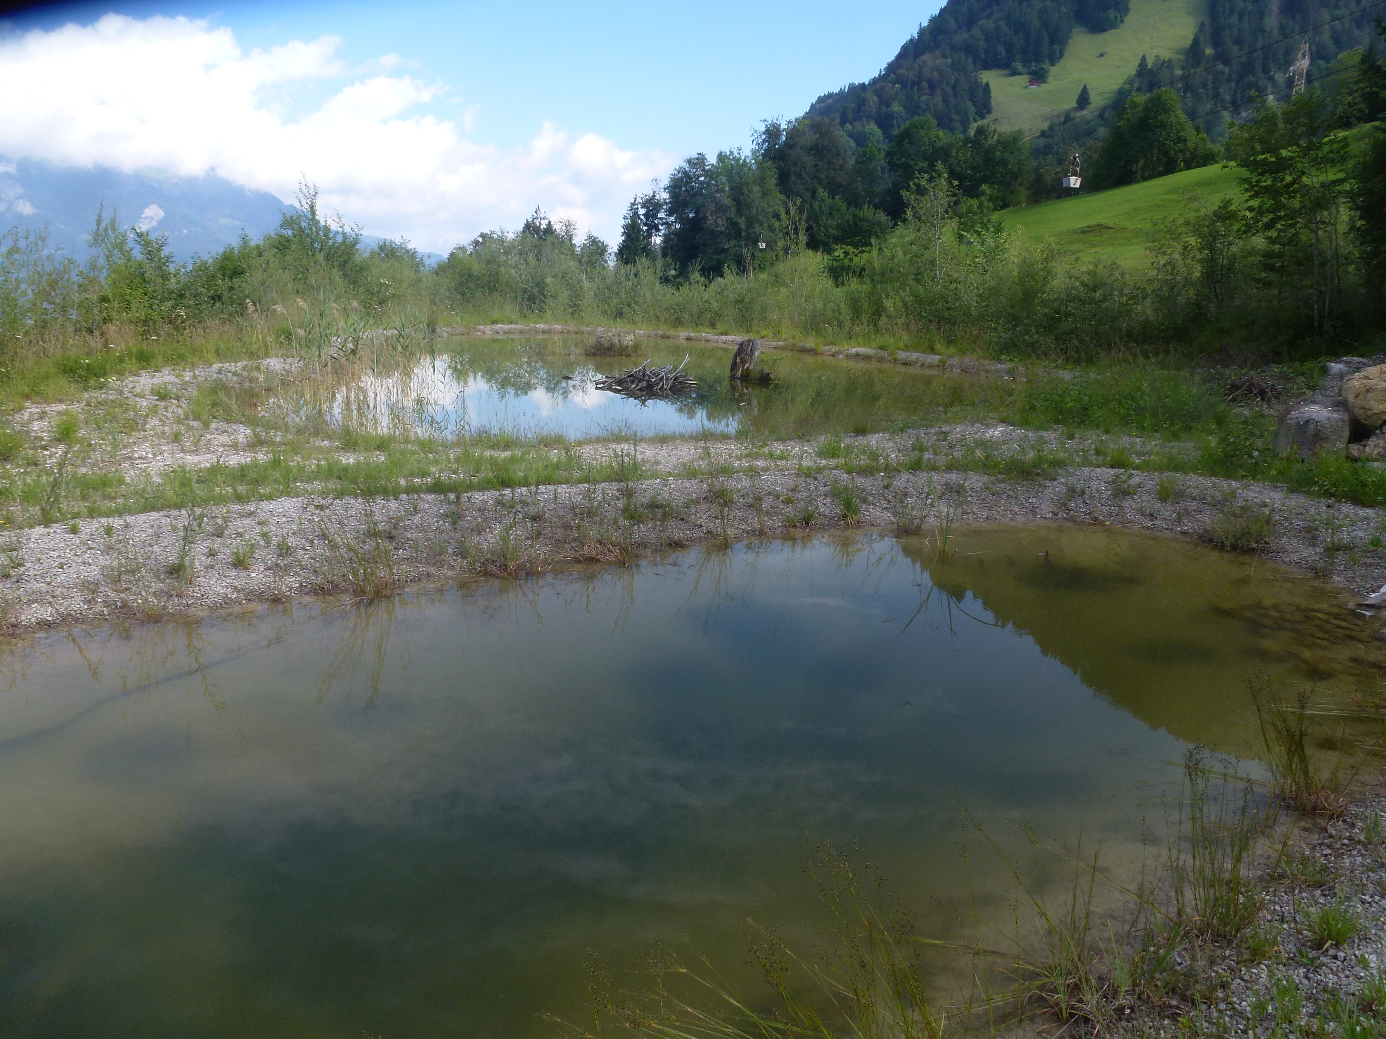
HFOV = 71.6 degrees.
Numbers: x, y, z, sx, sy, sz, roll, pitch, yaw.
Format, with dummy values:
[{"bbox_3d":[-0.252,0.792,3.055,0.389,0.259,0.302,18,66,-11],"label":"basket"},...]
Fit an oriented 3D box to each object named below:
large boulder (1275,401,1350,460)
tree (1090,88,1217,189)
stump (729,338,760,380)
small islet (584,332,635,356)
[{"bbox_3d":[6.538,-0.915,10.098,0.660,0.520,0.600,11,17,32],"label":"large boulder"},{"bbox_3d":[48.872,-40.257,101.936,12.000,10.800,10.500,8,15,23],"label":"tree"},{"bbox_3d":[1.082,-3.243,19.378,0.560,0.800,0.500,3,14,3],"label":"stump"},{"bbox_3d":[-2.154,-4.554,24.909,1.270,0.530,1.200,1,14,-5],"label":"small islet"}]

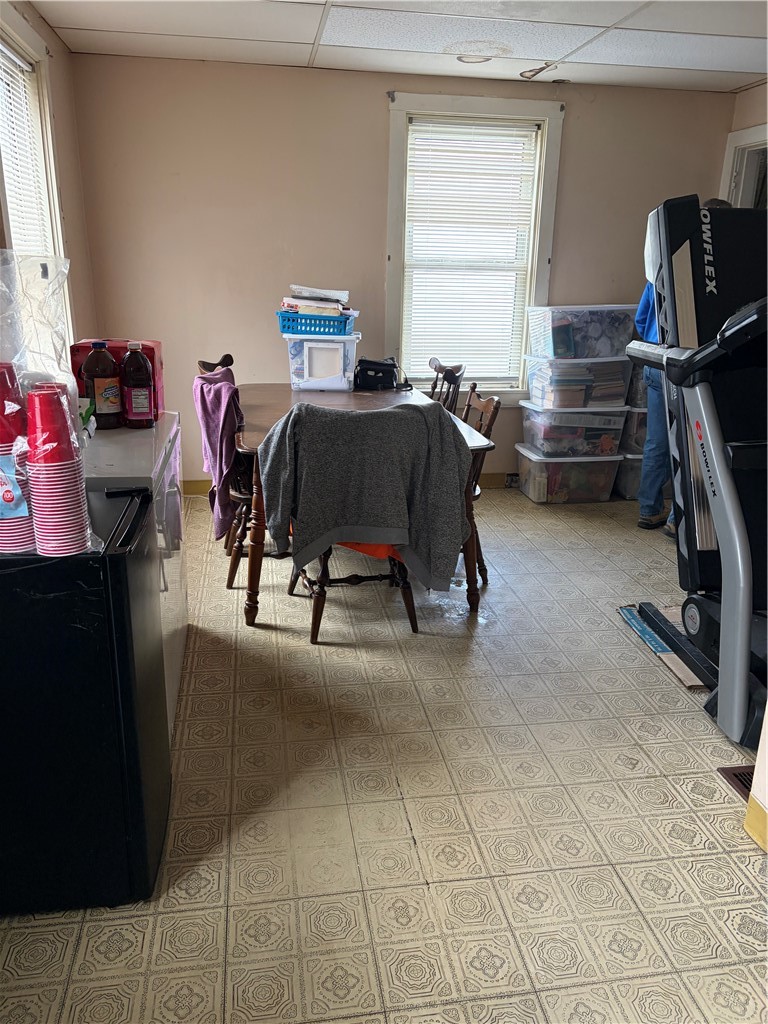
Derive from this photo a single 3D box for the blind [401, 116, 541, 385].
[{"bbox_3d":[0.512,-1.548,4.683,0.780,1.490,0.050,-2,18,-9],"label":"blind"}]

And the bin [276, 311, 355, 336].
[{"bbox_3d":[-0.350,-0.990,4.058,0.380,0.108,0.265,2,17,3],"label":"bin"}]

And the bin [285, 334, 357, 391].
[{"bbox_3d":[-0.321,-0.799,4.112,0.385,0.288,0.270,2,17,3],"label":"bin"}]

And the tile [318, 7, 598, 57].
[{"bbox_3d":[0.339,-2.216,3.567,1.225,0.018,0.598,-2,18,-9],"label":"tile"}]

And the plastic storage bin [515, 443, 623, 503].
[{"bbox_3d":[1.175,-0.257,4.961,0.585,0.305,0.410,-2,18,-9],"label":"plastic storage bin"}]

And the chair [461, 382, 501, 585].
[{"bbox_3d":[0.232,-0.138,3.571,0.500,0.860,0.460,-2,18,-11],"label":"chair"}]

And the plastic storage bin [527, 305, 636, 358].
[{"bbox_3d":[1.185,-1.091,4.653,0.575,0.302,0.388,-3,18,-12],"label":"plastic storage bin"}]

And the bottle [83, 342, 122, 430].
[{"bbox_3d":[-0.906,-0.410,2.491,0.119,0.272,0.119,17,23,41],"label":"bottle"}]

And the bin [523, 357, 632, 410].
[{"bbox_3d":[1.189,-0.808,4.743,0.575,0.302,0.388,-3,18,-13],"label":"bin"}]

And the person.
[{"bbox_3d":[1.649,-0.732,4.101,0.480,1.740,0.480,-4,18,-16],"label":"person"}]

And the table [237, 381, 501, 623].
[{"bbox_3d":[-0.199,-0.123,3.685,0.970,0.740,1.650,-2,18,-9],"label":"table"}]

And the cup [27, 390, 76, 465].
[{"bbox_3d":[-0.624,-0.157,1.437,0.095,0.122,0.095,-2,18,-9],"label":"cup"}]

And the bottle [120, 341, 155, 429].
[{"bbox_3d":[-0.825,-0.426,2.572,0.109,0.278,0.109,-1,18,-9],"label":"bottle"}]

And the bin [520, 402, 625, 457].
[{"bbox_3d":[1.184,-0.537,4.869,0.585,0.315,0.410,-2,18,-9],"label":"bin"}]

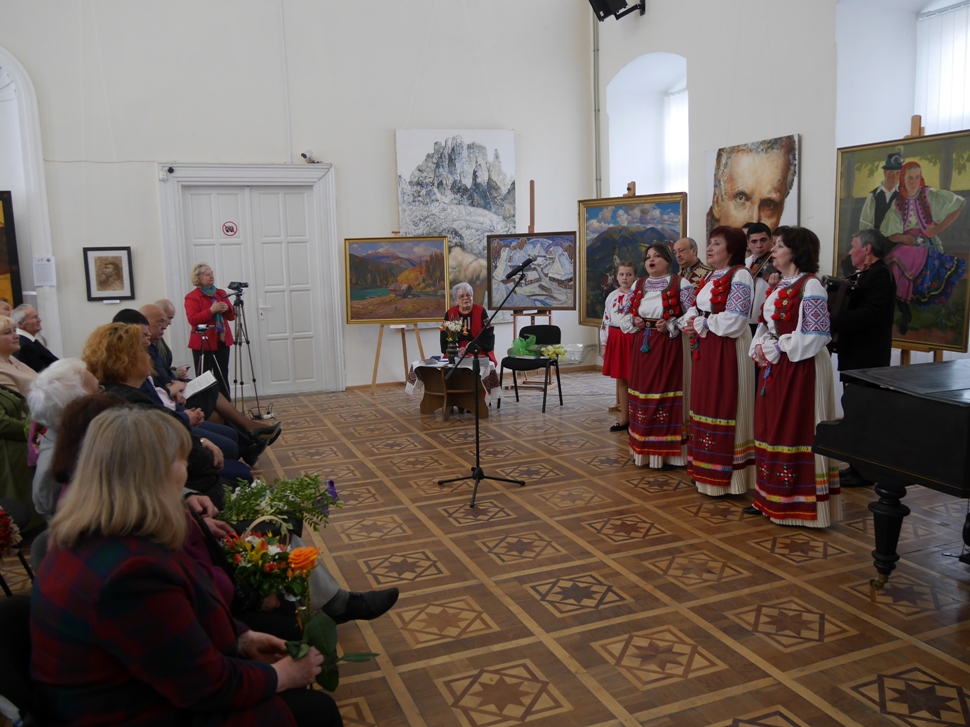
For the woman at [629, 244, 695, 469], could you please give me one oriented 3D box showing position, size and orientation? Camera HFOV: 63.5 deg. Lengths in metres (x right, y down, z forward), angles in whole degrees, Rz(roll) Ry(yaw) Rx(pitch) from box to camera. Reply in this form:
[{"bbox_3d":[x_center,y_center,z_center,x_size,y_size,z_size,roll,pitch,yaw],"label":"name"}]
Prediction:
[{"bbox_3d":[1.294,-0.063,5.750,0.500,1.602,0.420,5,10,40],"label":"woman"}]

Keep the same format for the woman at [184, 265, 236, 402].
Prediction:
[{"bbox_3d":[-2.887,-0.278,8.280,0.350,1.564,0.470,4,10,35],"label":"woman"}]

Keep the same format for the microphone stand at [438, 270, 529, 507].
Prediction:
[{"bbox_3d":[-0.010,0.127,5.140,0.620,1.463,0.520,-1,8,2],"label":"microphone stand"}]

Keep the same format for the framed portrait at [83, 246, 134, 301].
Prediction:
[{"bbox_3d":[-4.040,-0.965,8.460,0.467,0.570,0.040,-4,8,-18],"label":"framed portrait"}]

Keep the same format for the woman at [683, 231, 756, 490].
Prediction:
[{"bbox_3d":[1.531,-0.032,5.120,0.430,1.701,0.490,-5,9,-26],"label":"woman"}]

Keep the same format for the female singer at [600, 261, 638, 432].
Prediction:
[{"bbox_3d":[1.187,-0.154,6.870,0.420,1.484,0.300,3,9,30],"label":"female singer"}]

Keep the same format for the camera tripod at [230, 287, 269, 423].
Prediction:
[{"bbox_3d":[-2.400,-0.105,7.860,0.380,1.309,0.360,2,9,25],"label":"camera tripod"}]

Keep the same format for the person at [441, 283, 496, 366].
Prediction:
[{"bbox_3d":[-0.192,-0.176,8.120,0.580,1.260,0.750,-1,8,4],"label":"person"}]

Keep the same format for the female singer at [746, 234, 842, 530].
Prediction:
[{"bbox_3d":[1.793,0.057,4.530,0.440,1.672,0.500,-5,8,-20],"label":"female singer"}]

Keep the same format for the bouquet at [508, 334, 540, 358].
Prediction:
[{"bbox_3d":[0.408,-0.176,8.100,0.330,0.250,0.280,1,8,15],"label":"bouquet"}]

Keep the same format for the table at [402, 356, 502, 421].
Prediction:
[{"bbox_3d":[-0.309,0.250,7.690,0.950,0.540,0.580,2,8,22],"label":"table"}]

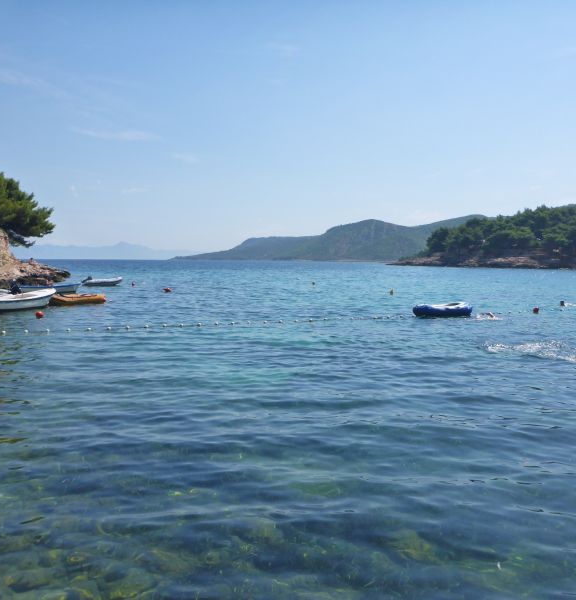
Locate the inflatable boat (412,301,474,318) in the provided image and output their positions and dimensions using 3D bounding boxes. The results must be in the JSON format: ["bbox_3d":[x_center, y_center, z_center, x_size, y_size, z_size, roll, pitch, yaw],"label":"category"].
[{"bbox_3d":[6.453,0.448,27.074,2.300,0.520,1.350,0,4,-10],"label":"inflatable boat"}]

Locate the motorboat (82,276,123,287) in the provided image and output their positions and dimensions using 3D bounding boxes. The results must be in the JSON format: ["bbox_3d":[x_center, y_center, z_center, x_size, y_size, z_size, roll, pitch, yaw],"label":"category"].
[{"bbox_3d":[-16.111,-1.632,56.430,3.300,0.850,1.500,-2,4,-35],"label":"motorboat"}]

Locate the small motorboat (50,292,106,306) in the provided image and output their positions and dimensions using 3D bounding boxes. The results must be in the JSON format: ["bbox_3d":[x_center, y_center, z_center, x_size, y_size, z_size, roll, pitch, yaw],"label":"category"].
[{"bbox_3d":[-10.552,-0.010,32.794,1.300,0.550,2.600,3,5,40],"label":"small motorboat"}]

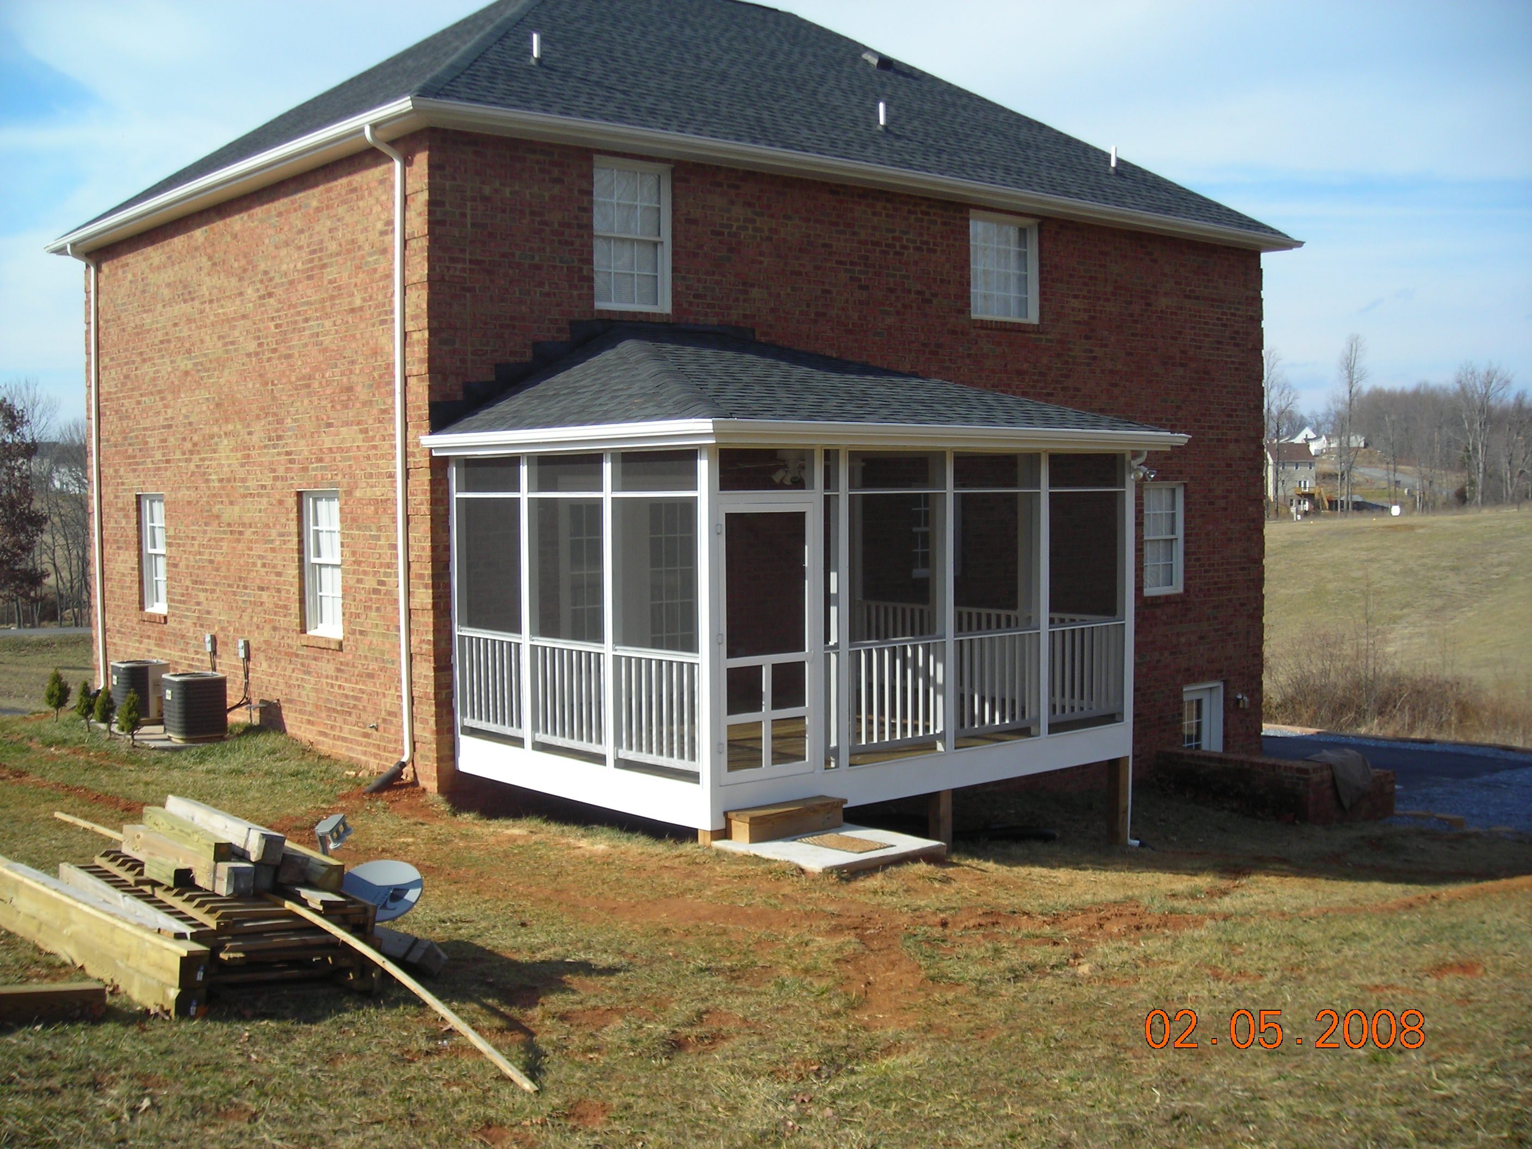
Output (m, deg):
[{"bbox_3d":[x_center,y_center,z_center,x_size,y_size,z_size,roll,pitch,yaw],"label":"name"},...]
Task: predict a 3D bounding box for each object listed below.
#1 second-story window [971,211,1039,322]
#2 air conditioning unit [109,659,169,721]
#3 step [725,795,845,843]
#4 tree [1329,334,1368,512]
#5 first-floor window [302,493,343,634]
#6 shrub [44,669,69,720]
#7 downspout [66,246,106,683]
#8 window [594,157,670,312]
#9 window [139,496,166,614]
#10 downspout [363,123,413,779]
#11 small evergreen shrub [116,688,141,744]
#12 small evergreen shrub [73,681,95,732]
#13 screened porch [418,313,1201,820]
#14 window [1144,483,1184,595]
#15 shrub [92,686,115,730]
[{"bbox_3d":[2.721,-3.507,19.285,1.170,1.240,0.120,-3,4,-40],"label":"second-story window"},{"bbox_3d":[-7.056,1.306,18.953,0.570,0.613,0.570,-2,3,-39],"label":"air conditioning unit"},{"bbox_3d":[0.161,1.799,12.345,0.980,0.200,0.280,-3,4,-40],"label":"step"},{"bbox_3d":[77.904,-20.176,225.000,5.100,23.860,5.100,-2,3,-39],"label":"tree"},{"bbox_3d":[-4.310,-0.108,16.517,0.140,1.420,0.920,-2,3,-39],"label":"first-floor window"},{"bbox_3d":[-7.987,1.351,18.898,0.300,0.600,0.300,-3,4,-40],"label":"shrub"},{"bbox_3d":[-8.664,-1.390,21.293,0.420,5.600,0.120,-2,3,-39],"label":"downspout"},{"bbox_3d":[-1.271,-3.193,15.886,0.920,1.450,0.120,-3,4,-40],"label":"window"},{"bbox_3d":[-7.269,-0.244,20.033,0.120,1.450,0.930,-3,4,-40],"label":"window"},{"bbox_3d":[-3.356,-1.109,14.838,0.360,5.750,0.100,-3,4,-40],"label":"downspout"},{"bbox_3d":[-6.589,1.481,17.401,0.248,0.595,0.248,-2,3,-39],"label":"small evergreen shrub"},{"bbox_3d":[-7.523,1.458,18.529,0.251,0.554,0.251,-2,3,-39],"label":"small evergreen shrub"},{"bbox_3d":[0.406,-0.247,14.788,5.380,4.230,4.020,-2,3,-39],"label":"screened porch"},{"bbox_3d":[5.036,-0.446,21.399,0.880,1.410,0.120,-3,4,-40],"label":"window"},{"bbox_3d":[-7.137,1.479,18.135,0.258,0.542,0.258,-2,3,-39],"label":"shrub"}]

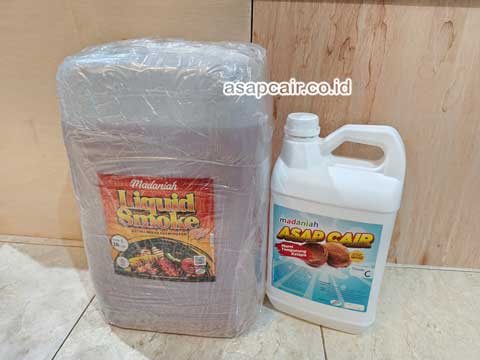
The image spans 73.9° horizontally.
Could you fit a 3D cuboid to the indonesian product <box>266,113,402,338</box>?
[{"bbox_3d":[0.144,0.063,0.507,0.176,0.319,0.127,9,24,21],"label":"indonesian product"}]

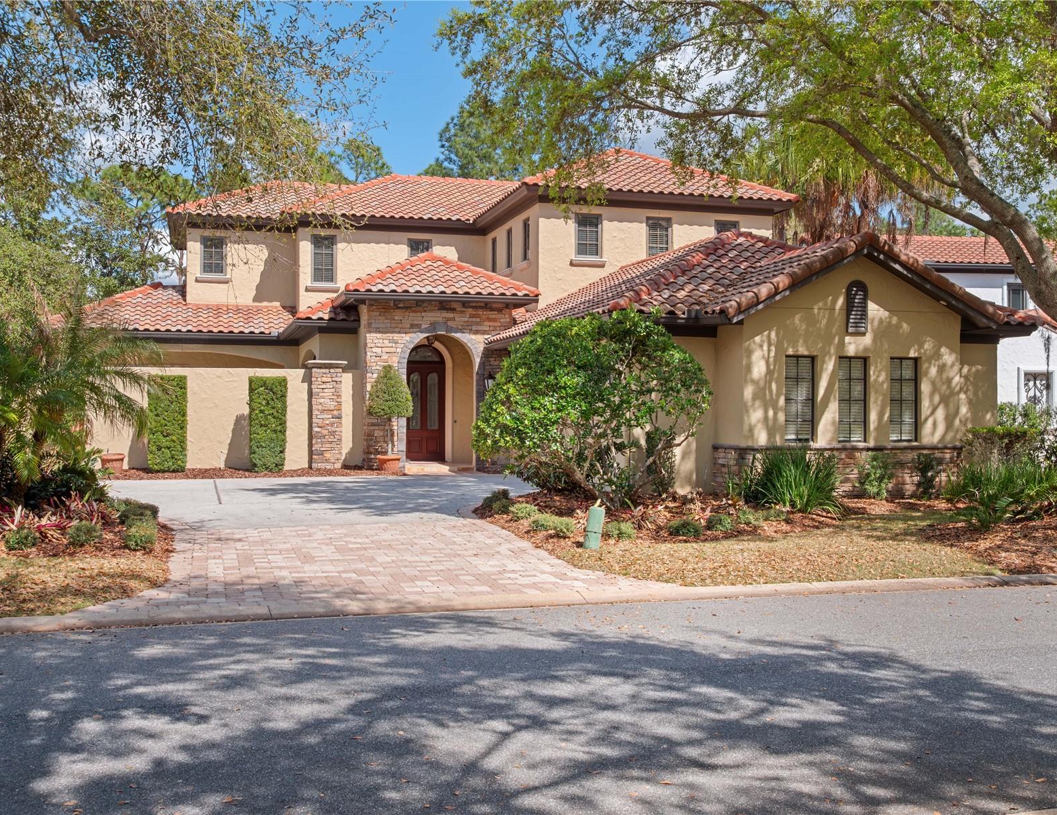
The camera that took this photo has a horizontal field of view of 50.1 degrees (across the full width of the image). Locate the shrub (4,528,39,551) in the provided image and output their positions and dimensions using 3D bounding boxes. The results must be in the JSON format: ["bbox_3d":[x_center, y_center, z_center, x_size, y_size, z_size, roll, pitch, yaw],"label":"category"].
[{"bbox_3d":[-5.717,1.476,12.759,0.403,0.235,0.395,0,0,0],"label":"shrub"}]

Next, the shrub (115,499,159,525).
[{"bbox_3d":[-5.242,1.400,15.120,0.591,0.354,0.550,0,0,0],"label":"shrub"}]

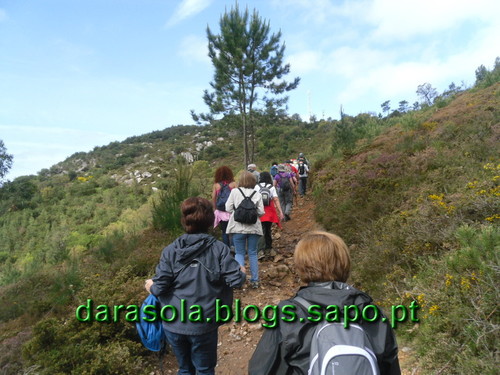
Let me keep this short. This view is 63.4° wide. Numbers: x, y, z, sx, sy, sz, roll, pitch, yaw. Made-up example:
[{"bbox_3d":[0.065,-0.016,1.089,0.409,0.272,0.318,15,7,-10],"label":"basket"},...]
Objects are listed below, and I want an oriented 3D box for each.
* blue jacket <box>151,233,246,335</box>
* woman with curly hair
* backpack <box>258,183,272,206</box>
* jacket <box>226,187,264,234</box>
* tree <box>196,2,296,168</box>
[{"bbox_3d":[-0.348,0.641,2.730,0.630,0.670,0.370,0,0,0],"label":"blue jacket"},{"bbox_3d":[-0.450,0.410,7.300,0.470,1.620,0.420,0,-2,5],"label":"woman with curly hair"},{"bbox_3d":[0.270,0.120,7.000,0.260,0.410,0.170,0,-2,6],"label":"backpack"},{"bbox_3d":[-0.060,0.320,5.500,0.530,0.660,0.350,0,-2,3],"label":"jacket"},{"bbox_3d":[-0.220,-4.650,20.000,5.200,8.800,5.000,0,-2,0],"label":"tree"}]

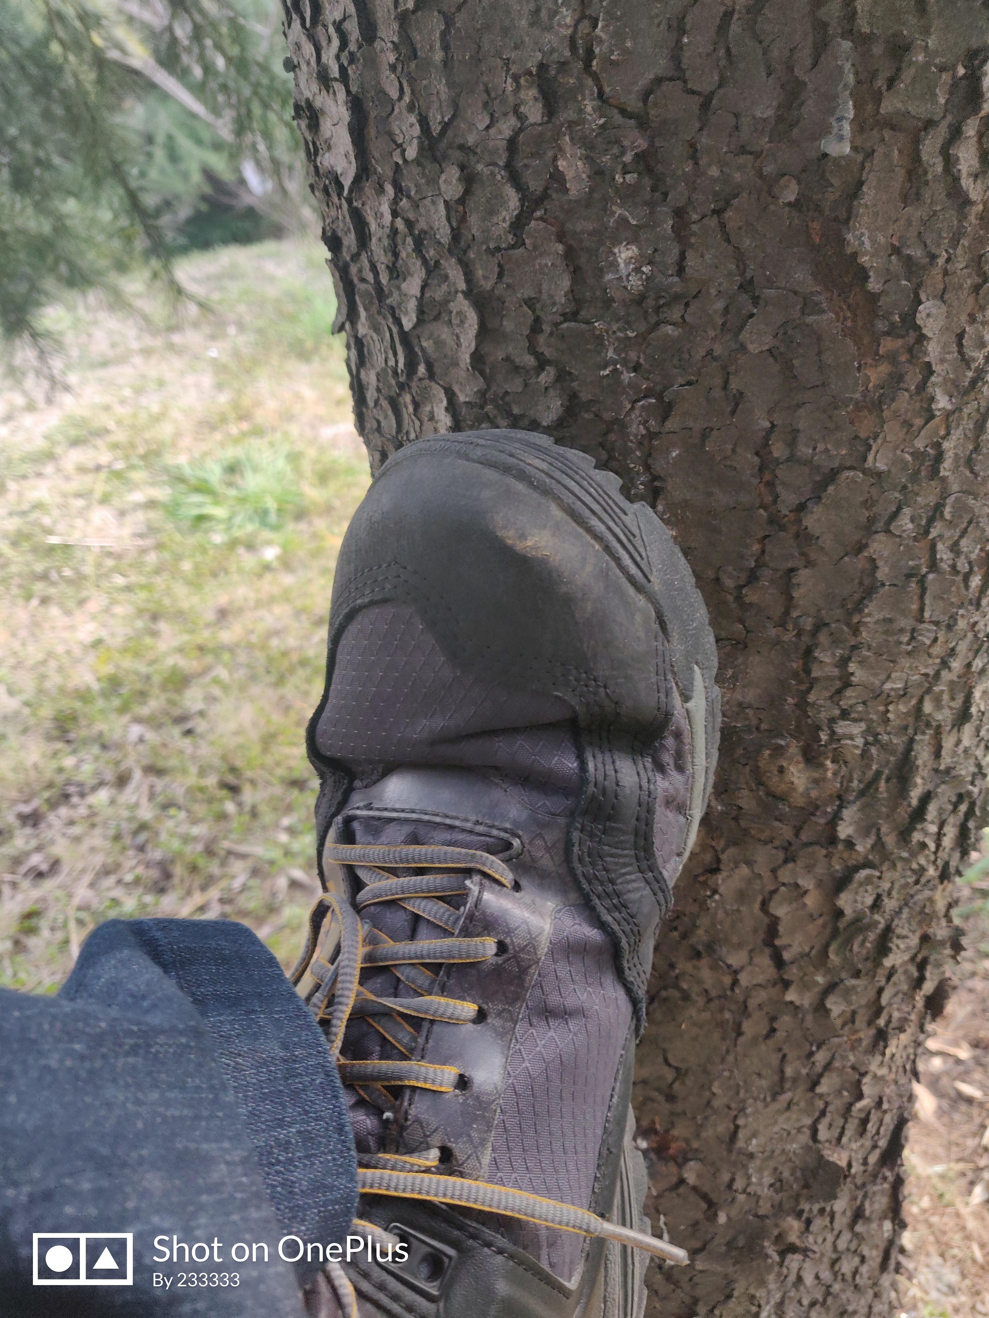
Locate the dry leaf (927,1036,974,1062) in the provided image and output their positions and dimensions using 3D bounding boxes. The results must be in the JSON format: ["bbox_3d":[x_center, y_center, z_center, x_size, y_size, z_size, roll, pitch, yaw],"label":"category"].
[{"bbox_3d":[0.551,0.470,1.155,0.051,0.014,0.023,11,36,25],"label":"dry leaf"}]

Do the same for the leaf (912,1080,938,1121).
[{"bbox_3d":[0.498,0.510,1.100,0.025,0.014,0.051,-9,32,-4],"label":"leaf"}]

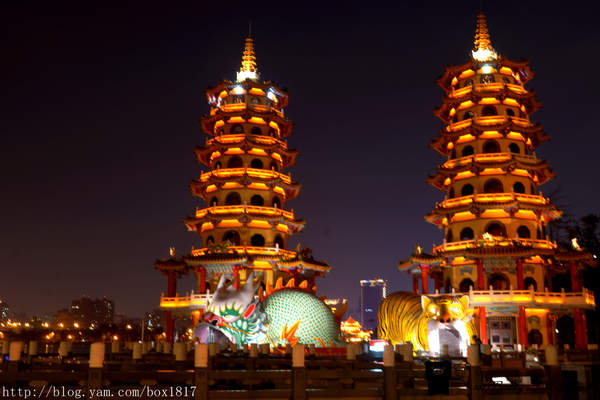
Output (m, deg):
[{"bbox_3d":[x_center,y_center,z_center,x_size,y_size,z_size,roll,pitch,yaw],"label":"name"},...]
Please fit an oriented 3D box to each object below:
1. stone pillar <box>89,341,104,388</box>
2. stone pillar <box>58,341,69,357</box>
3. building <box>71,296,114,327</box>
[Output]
[{"bbox_3d":[-3.589,2.979,11.589,0.260,0.838,0.260,0,-12,0],"label":"stone pillar"},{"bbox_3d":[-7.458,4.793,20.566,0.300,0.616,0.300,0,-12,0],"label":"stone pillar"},{"bbox_3d":[-174.610,100.869,553.932,38.000,36.917,25.000,0,-12,0],"label":"building"}]

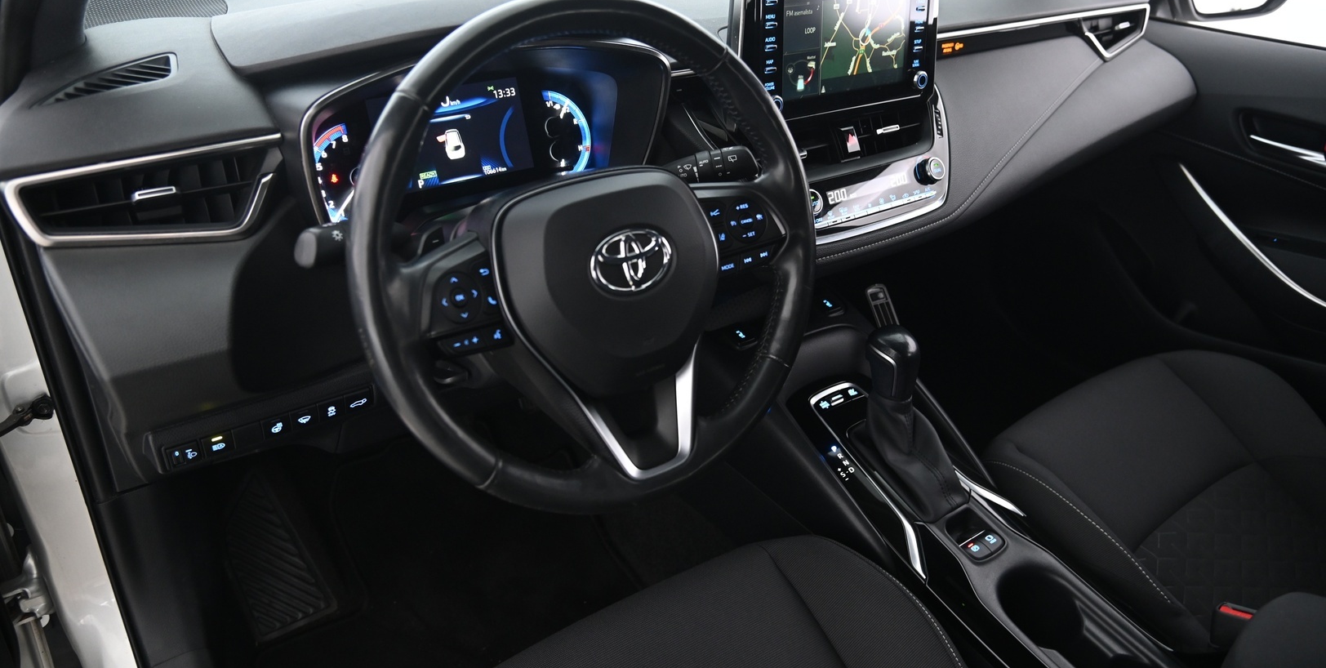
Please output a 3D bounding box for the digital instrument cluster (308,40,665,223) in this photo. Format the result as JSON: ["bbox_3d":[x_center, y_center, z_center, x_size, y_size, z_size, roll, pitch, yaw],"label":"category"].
[{"bbox_3d":[-0.159,-0.186,0.806,0.338,0.138,0.100,-18,22,-30],"label":"digital instrument cluster"}]

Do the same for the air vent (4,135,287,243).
[{"bbox_3d":[-0.369,-0.102,0.652,0.183,0.068,0.050,-18,29,-30],"label":"air vent"}]

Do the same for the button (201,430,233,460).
[{"bbox_3d":[-0.411,0.101,0.818,0.025,0.021,0.012,-18,34,-30],"label":"button"}]

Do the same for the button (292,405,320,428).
[{"bbox_3d":[-0.347,0.080,0.857,0.026,0.021,0.012,-18,34,-30],"label":"button"}]

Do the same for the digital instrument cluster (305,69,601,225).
[{"bbox_3d":[-0.192,-0.186,0.834,0.303,0.118,0.030,-18,19,-30],"label":"digital instrument cluster"}]

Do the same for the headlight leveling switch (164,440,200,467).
[{"bbox_3d":[-0.435,0.108,0.803,0.028,0.021,0.012,-18,34,-30],"label":"headlight leveling switch"}]

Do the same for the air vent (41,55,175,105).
[{"bbox_3d":[-0.418,-0.190,0.674,0.036,0.016,0.110,31,40,25],"label":"air vent"}]

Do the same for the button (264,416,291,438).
[{"bbox_3d":[-0.368,0.087,0.844,0.025,0.021,0.012,-18,34,-30],"label":"button"}]

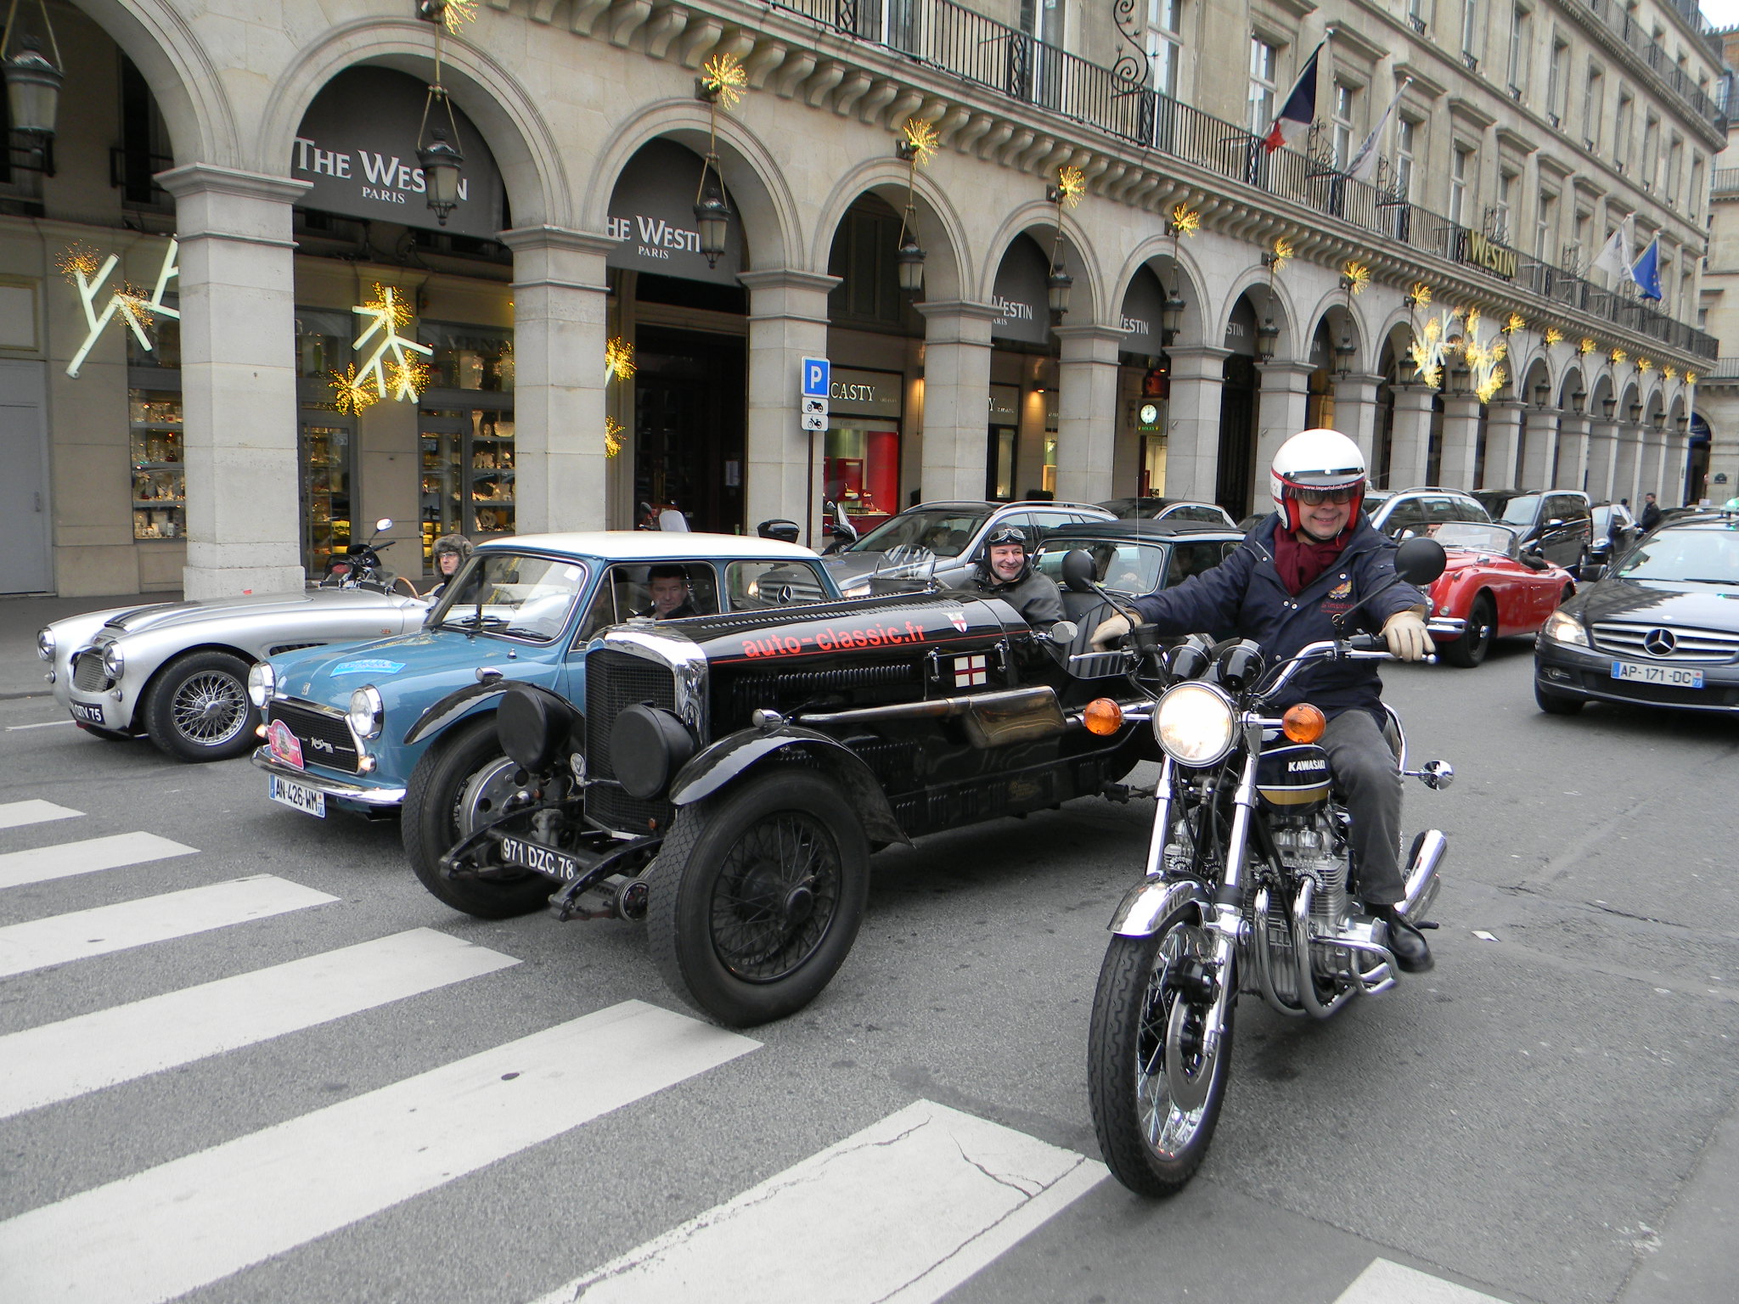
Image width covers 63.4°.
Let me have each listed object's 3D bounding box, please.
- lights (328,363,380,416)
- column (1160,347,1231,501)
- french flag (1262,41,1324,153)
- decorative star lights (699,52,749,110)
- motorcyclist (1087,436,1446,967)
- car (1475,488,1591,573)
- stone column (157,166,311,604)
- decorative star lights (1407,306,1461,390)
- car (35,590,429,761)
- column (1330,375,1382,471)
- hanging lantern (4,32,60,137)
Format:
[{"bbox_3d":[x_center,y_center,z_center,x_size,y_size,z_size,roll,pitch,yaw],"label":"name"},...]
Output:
[{"bbox_3d":[-5.619,-2.858,15.331,0.500,0.560,0.560,8,9,41],"label":"lights"},{"bbox_3d":[6.019,-3.588,26.202,0.845,4.013,1.012,8,9,41],"label":"column"},{"bbox_3d":[7.384,-9.604,24.427,1.050,1.680,0.400,8,9,41],"label":"french flag"},{"bbox_3d":[-1.545,-6.039,14.848,0.380,0.620,0.560,8,9,41],"label":"decorative star lights"},{"bbox_3d":[1.067,0.128,3.597,0.800,1.400,0.820,6,8,31],"label":"motorcyclist"},{"bbox_3d":[12.563,-2.330,27.508,1.870,1.800,4.750,8,9,41],"label":"car"},{"bbox_3d":[-5.371,-2.067,11.974,0.821,3.780,0.921,8,9,41],"label":"stone column"},{"bbox_3d":[12.764,-6.881,31.807,0.800,1.800,1.100,8,9,41],"label":"decorative star lights"},{"bbox_3d":[-3.336,-0.088,9.403,1.530,1.080,3.900,8,9,41],"label":"car"},{"bbox_3d":[9.907,-3.841,29.360,0.821,3.780,0.921,8,9,41],"label":"column"},{"bbox_3d":[-6.481,-4.315,10.884,0.500,0.930,0.500,8,9,41],"label":"hanging lantern"}]

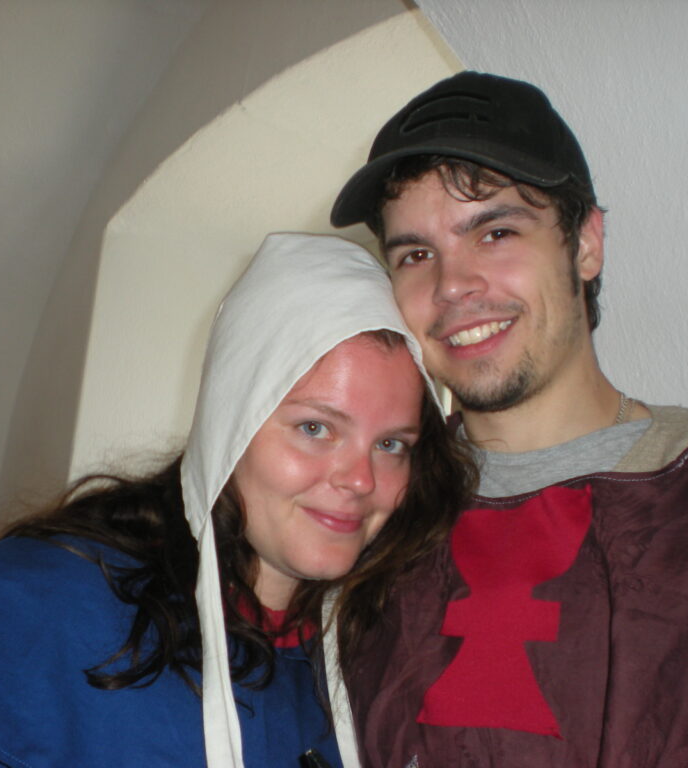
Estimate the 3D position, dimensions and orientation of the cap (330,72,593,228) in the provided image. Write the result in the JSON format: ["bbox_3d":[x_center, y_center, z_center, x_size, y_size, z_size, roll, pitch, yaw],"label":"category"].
[{"bbox_3d":[0.094,-0.186,0.875,0.180,0.140,0.270,-10,-7,23],"label":"cap"}]

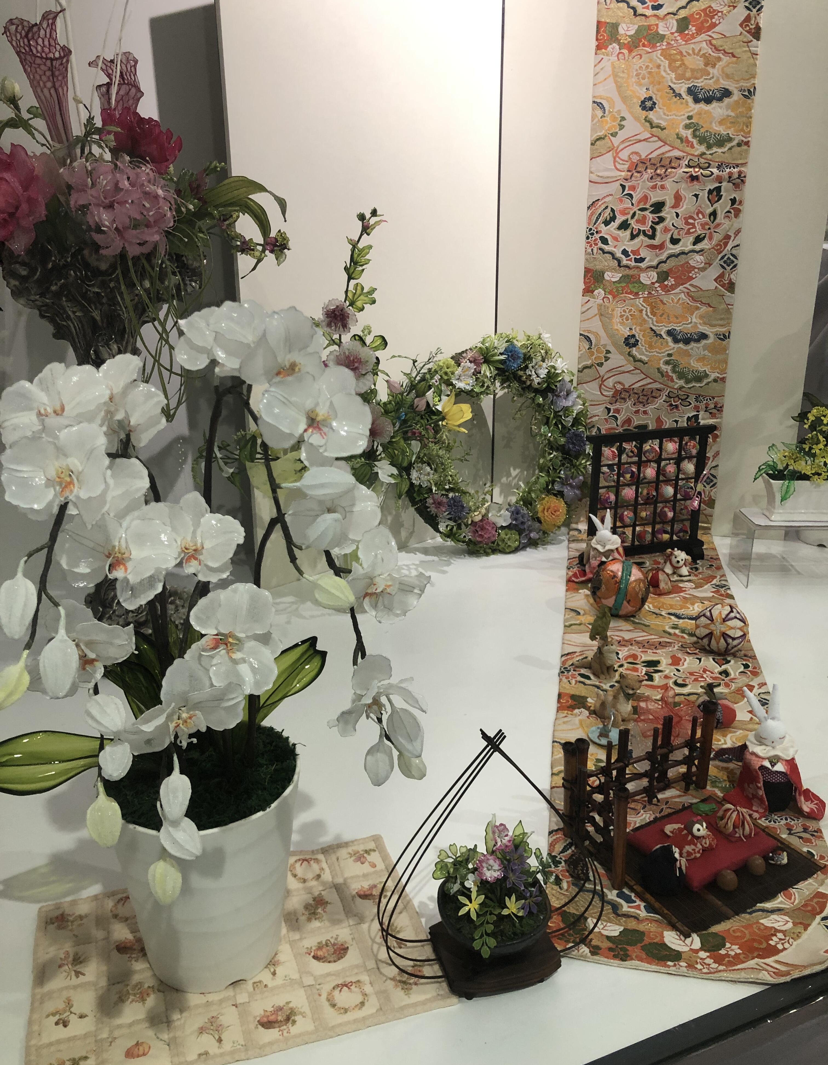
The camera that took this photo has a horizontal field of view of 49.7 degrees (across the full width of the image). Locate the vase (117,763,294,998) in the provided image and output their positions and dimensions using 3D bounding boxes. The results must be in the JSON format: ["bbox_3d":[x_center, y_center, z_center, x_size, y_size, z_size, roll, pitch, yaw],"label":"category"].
[{"bbox_3d":[-0.196,0.311,0.864,0.181,0.198,0.181,-1,21,0],"label":"vase"}]

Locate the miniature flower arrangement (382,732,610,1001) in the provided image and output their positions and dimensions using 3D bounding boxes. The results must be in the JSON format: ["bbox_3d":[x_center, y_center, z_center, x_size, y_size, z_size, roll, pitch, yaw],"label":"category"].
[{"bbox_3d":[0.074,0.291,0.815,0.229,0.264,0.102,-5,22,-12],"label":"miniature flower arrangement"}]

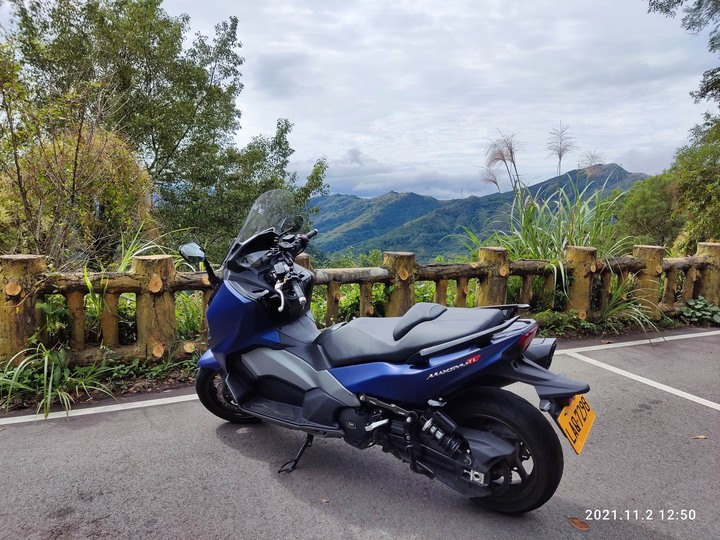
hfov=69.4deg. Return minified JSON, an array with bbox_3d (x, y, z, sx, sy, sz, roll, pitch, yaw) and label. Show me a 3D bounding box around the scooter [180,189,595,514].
[{"bbox_3d":[-0.064,0.314,2.515,2.200,1.430,0.820,5,14,35],"label":"scooter"}]

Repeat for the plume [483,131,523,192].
[{"bbox_3d":[1.726,-1.315,6.300,0.480,0.750,0.420,0,7,0],"label":"plume"}]

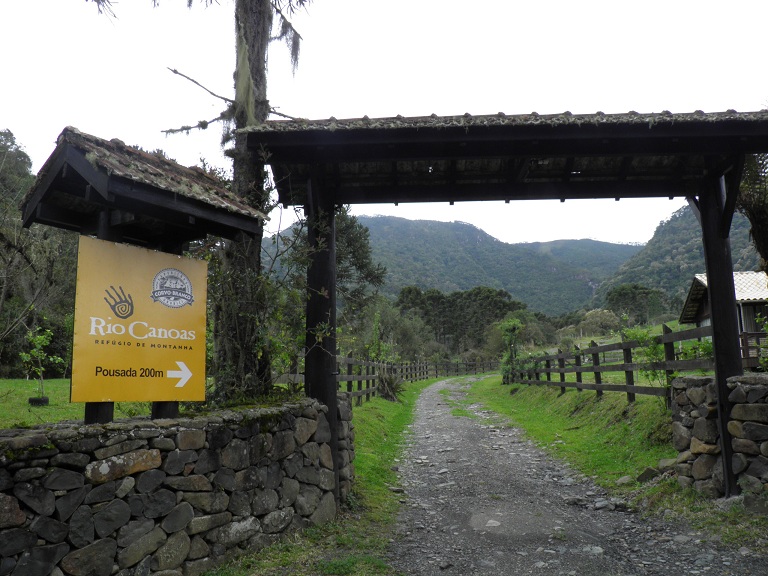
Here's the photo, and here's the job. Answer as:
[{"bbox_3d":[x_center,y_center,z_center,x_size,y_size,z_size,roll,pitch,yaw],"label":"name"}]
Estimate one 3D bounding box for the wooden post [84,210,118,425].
[{"bbox_3d":[-2.026,0.169,4.511,0.140,1.590,0.140,-6,-10,33],"label":"wooden post"}]

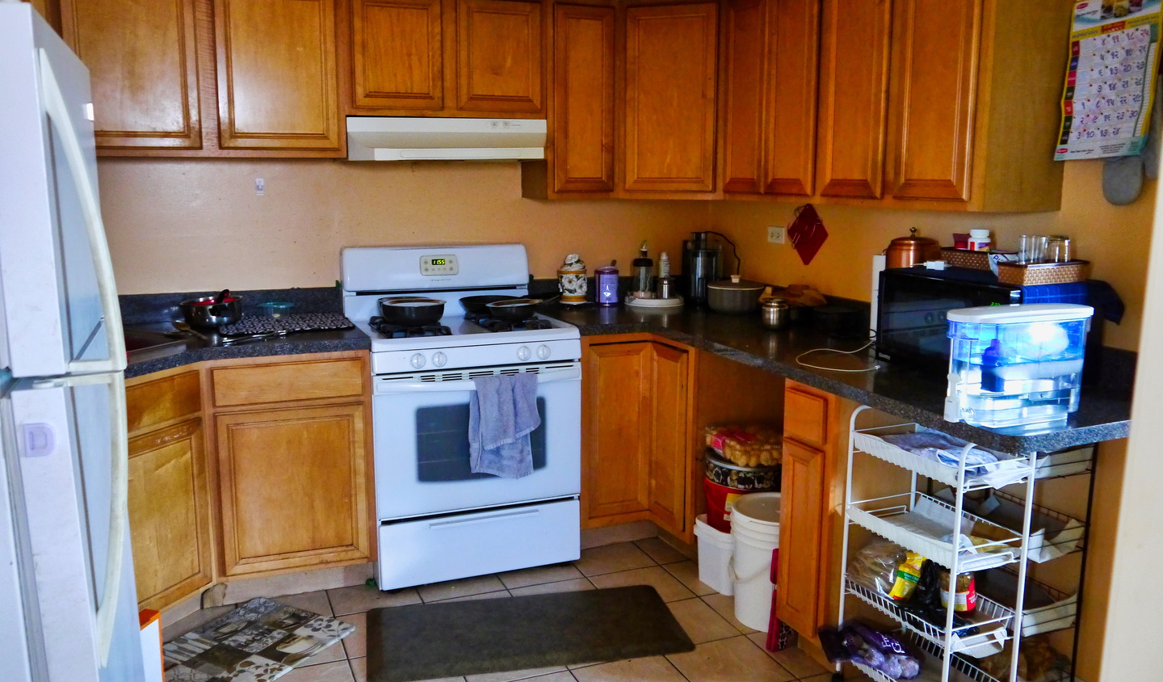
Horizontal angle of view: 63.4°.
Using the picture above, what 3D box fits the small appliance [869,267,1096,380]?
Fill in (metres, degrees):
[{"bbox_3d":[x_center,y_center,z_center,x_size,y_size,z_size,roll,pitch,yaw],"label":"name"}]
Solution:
[{"bbox_3d":[1.147,-0.043,2.675,0.335,0.282,0.500,-4,10,-25],"label":"small appliance"}]

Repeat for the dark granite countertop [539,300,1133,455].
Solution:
[{"bbox_3d":[0.619,0.023,3.158,0.923,0.043,2.408,-4,10,-22],"label":"dark granite countertop"}]

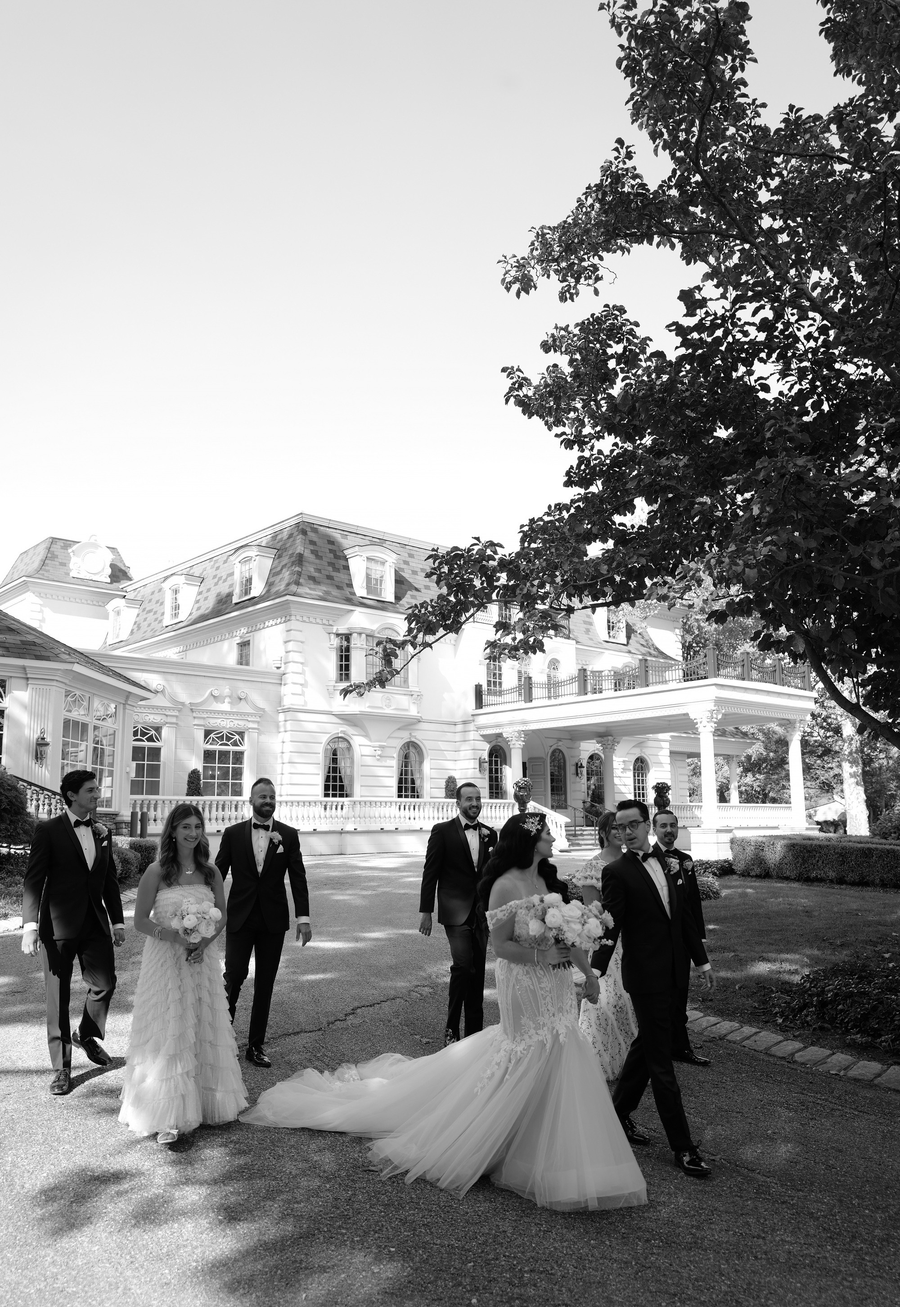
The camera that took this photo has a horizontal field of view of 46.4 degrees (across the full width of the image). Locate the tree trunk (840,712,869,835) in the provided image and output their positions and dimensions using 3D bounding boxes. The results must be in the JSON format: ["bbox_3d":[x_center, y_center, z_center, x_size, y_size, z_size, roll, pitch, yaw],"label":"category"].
[{"bbox_3d":[12.623,3.871,32.798,0.720,4.300,0.720,-4,-10,19],"label":"tree trunk"}]

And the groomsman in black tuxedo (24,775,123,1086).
[{"bbox_3d":[-2.290,1.635,6.387,0.600,1.840,0.560,6,-12,-35],"label":"groomsman in black tuxedo"}]

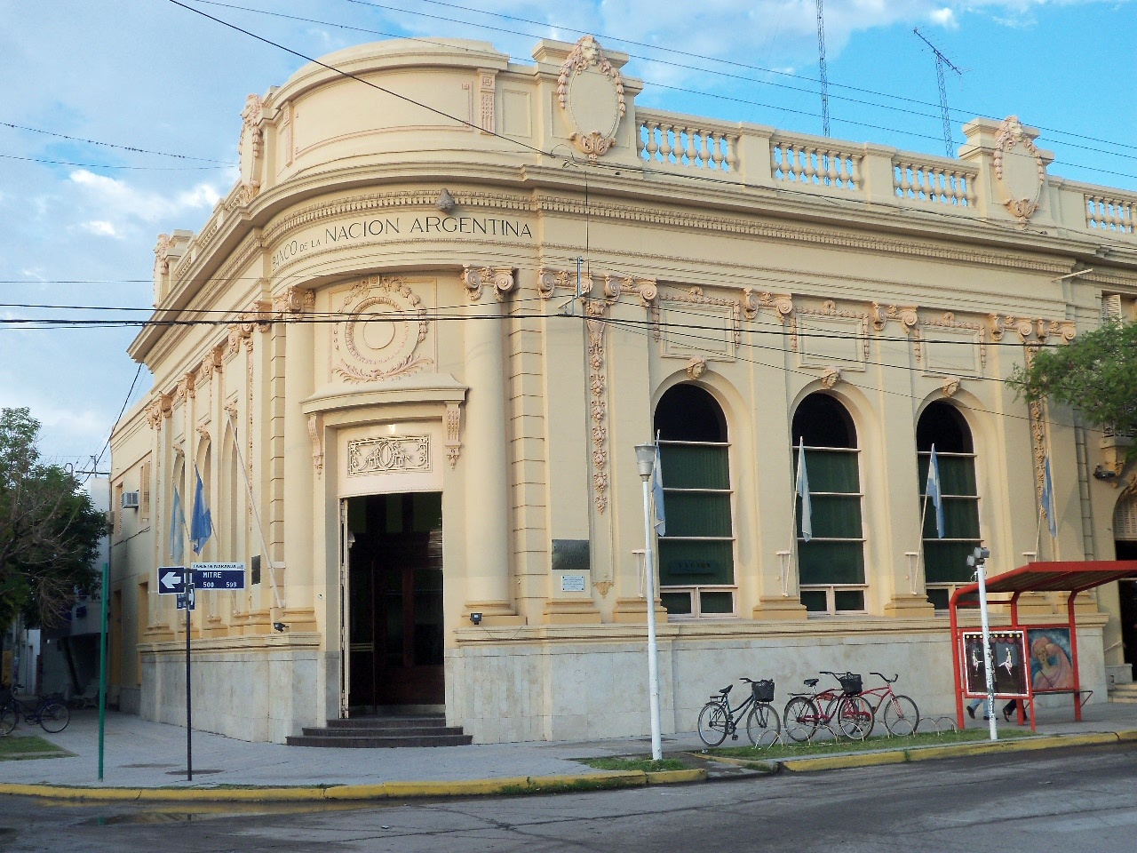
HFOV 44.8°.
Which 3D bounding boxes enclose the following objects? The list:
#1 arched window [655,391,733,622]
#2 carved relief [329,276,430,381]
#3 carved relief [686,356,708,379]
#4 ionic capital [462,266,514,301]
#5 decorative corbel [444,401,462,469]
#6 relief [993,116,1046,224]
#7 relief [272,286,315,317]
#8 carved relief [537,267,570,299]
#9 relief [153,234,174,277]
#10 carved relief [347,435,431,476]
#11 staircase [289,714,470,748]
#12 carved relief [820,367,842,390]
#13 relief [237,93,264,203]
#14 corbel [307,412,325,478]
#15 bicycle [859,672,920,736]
[{"bbox_3d":[2.324,1.357,25.479,1.590,4.340,0.280,3,-10,-26],"label":"arched window"},{"bbox_3d":[-3.283,-1.691,24.108,1.870,1.830,0.250,-5,-9,18],"label":"carved relief"},{"bbox_3d":[2.396,-1.082,25.671,0.440,0.460,0.300,3,-10,-26],"label":"carved relief"},{"bbox_3d":[-1.426,-2.508,24.559,0.920,0.600,0.450,1,-9,-16],"label":"ionic capital"},{"bbox_3d":[-1.972,0.136,23.475,0.300,1.120,0.250,-1,-9,-1],"label":"decorative corbel"},{"bbox_3d":[9.840,-5.548,30.079,1.420,2.430,0.360,3,-10,-26],"label":"relief"},{"bbox_3d":[-5.154,-2.189,25.922,0.450,0.600,0.920,5,-11,-36],"label":"relief"},{"bbox_3d":[-0.257,-2.489,24.227,0.580,0.540,0.240,3,-10,-26],"label":"carved relief"},{"bbox_3d":[-10.814,-4.469,36.818,0.373,1.296,1.325,3,-10,-26],"label":"relief"},{"bbox_3d":[-3.124,0.518,24.050,1.600,0.650,0.140,-5,-9,18],"label":"carved relief"},{"bbox_3d":[-3.181,5.216,23.564,3.550,0.440,1.450,-5,-9,19],"label":"staircase"},{"bbox_3d":[5.117,-0.944,26.891,0.400,0.420,0.270,3,-10,-26],"label":"carved relief"},{"bbox_3d":[-6.397,-5.481,27.680,0.400,2.470,1.380,3,-10,-26],"label":"relief"},{"bbox_3d":[-4.546,0.367,25.024,0.260,1.180,0.220,-10,-12,44],"label":"corbel"},{"bbox_3d":[4.980,4.589,22.846,1.780,1.040,0.650,-8,-11,36],"label":"bicycle"}]

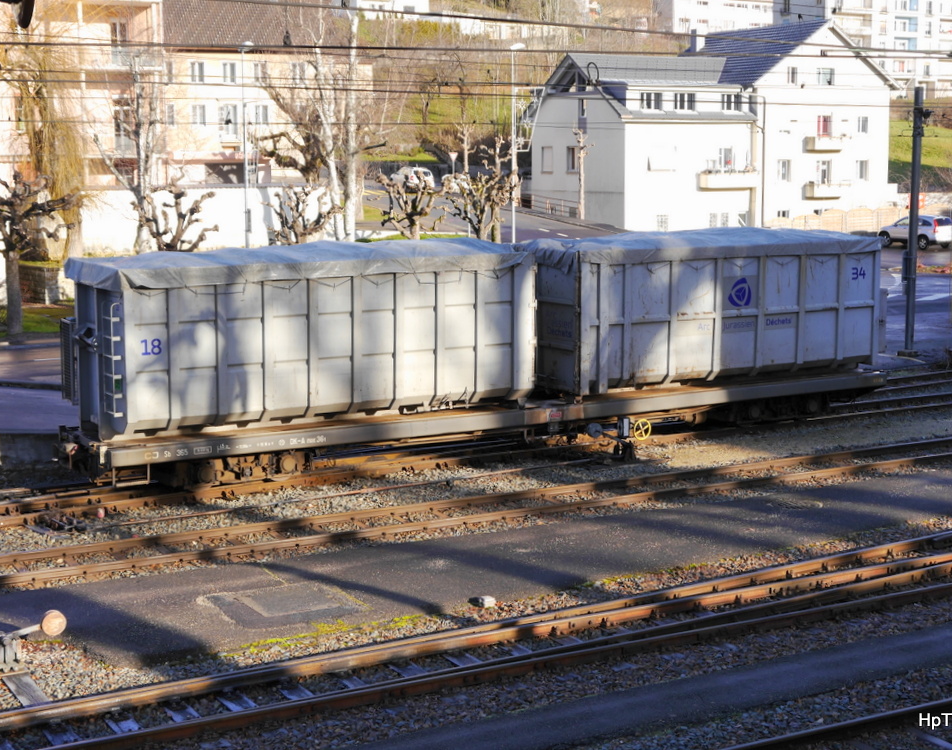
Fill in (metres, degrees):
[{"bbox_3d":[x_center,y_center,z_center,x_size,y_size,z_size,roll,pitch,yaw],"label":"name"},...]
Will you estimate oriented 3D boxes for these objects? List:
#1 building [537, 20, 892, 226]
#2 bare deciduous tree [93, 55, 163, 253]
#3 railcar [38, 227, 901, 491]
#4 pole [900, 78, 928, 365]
[{"bbox_3d":[15.083,-16.502,106.047,21.688,12.921,13.595,-5,9,-29],"label":"building"},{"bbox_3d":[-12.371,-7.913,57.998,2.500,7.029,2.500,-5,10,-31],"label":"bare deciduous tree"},{"bbox_3d":[0.754,-0.556,28.377,16.200,3.650,2.450,-5,9,-32],"label":"railcar"},{"bbox_3d":[10.800,-3.848,39.888,0.550,6.507,0.500,-5,10,-31],"label":"pole"}]

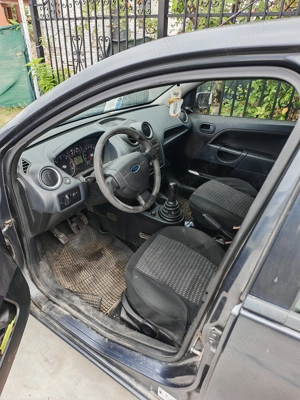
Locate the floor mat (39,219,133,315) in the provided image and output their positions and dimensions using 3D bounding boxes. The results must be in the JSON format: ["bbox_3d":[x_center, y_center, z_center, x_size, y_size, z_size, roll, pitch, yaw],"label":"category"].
[{"bbox_3d":[-0.332,0.327,1.574,0.620,0.075,0.440,20,37,30],"label":"floor mat"}]

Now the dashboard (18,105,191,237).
[{"bbox_3d":[-0.174,-0.276,1.672,0.440,0.435,1.330,20,37,30],"label":"dashboard"}]

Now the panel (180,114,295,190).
[{"bbox_3d":[0.604,-0.321,1.966,0.940,0.555,0.110,20,37,30],"label":"panel"}]

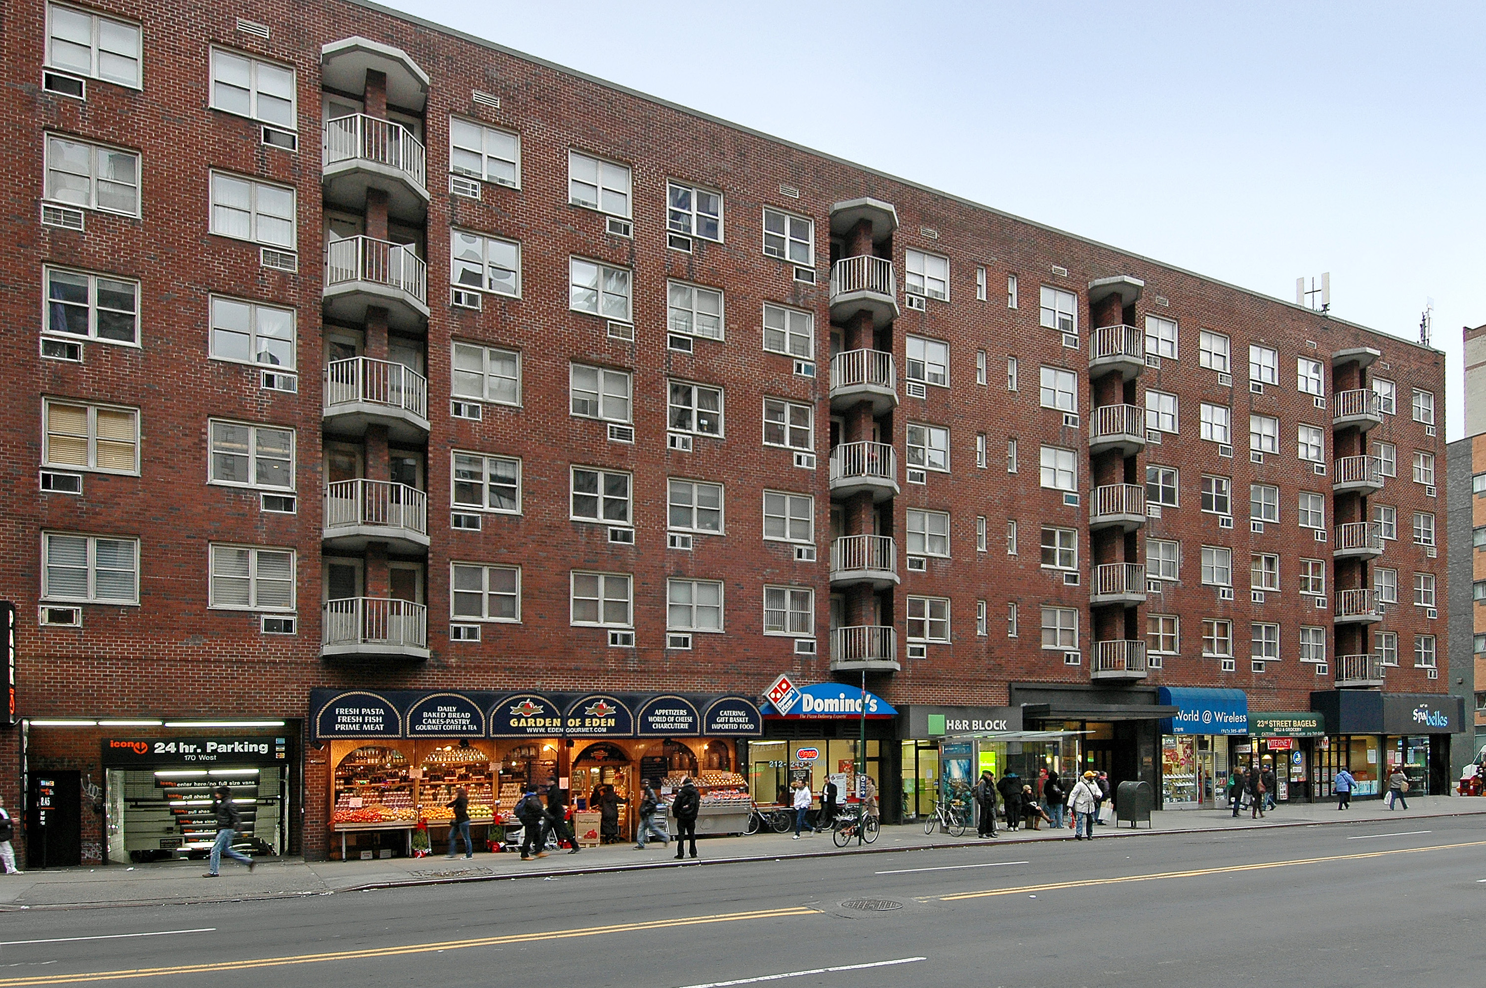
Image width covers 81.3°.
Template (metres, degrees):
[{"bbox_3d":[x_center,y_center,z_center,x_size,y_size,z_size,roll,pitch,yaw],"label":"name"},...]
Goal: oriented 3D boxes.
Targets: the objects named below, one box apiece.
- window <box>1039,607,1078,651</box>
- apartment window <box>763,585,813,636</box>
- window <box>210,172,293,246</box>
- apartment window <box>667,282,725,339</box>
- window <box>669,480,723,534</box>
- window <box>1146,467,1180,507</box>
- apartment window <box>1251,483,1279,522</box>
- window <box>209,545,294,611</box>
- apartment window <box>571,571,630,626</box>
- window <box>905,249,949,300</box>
[{"bbox_3d":[10.719,4.559,29.301,1.711,1.406,0.150,2,-6,-25],"label":"window"},{"bbox_3d":[1.316,3.355,24.694,1.648,1.405,0.150,3,-7,-25],"label":"apartment window"},{"bbox_3d":[-11.045,-6.390,19.456,1.660,1.410,0.150,4,-6,-25],"label":"window"},{"bbox_3d":[-1.304,-5.087,24.020,1.660,1.410,0.150,4,-6,-25],"label":"apartment window"},{"bbox_3d":[-1.291,0.351,23.789,1.660,1.410,0.150,4,-6,-25],"label":"window"},{"bbox_3d":[15.062,-0.262,31.063,1.660,1.310,0.150,2,-6,-25],"label":"window"},{"bbox_3d":[20.758,0.384,34.486,1.748,1.479,0.160,3,-8,-26],"label":"apartment window"},{"bbox_3d":[-10.712,1.839,18.918,1.660,1.310,0.150,2,-6,-25],"label":"window"},{"bbox_3d":[-3.742,2.804,22.988,1.666,1.420,0.150,1,-3,-25],"label":"apartment window"},{"bbox_3d":[5.855,-6.965,27.455,1.718,1.454,0.160,3,-8,-26],"label":"window"}]

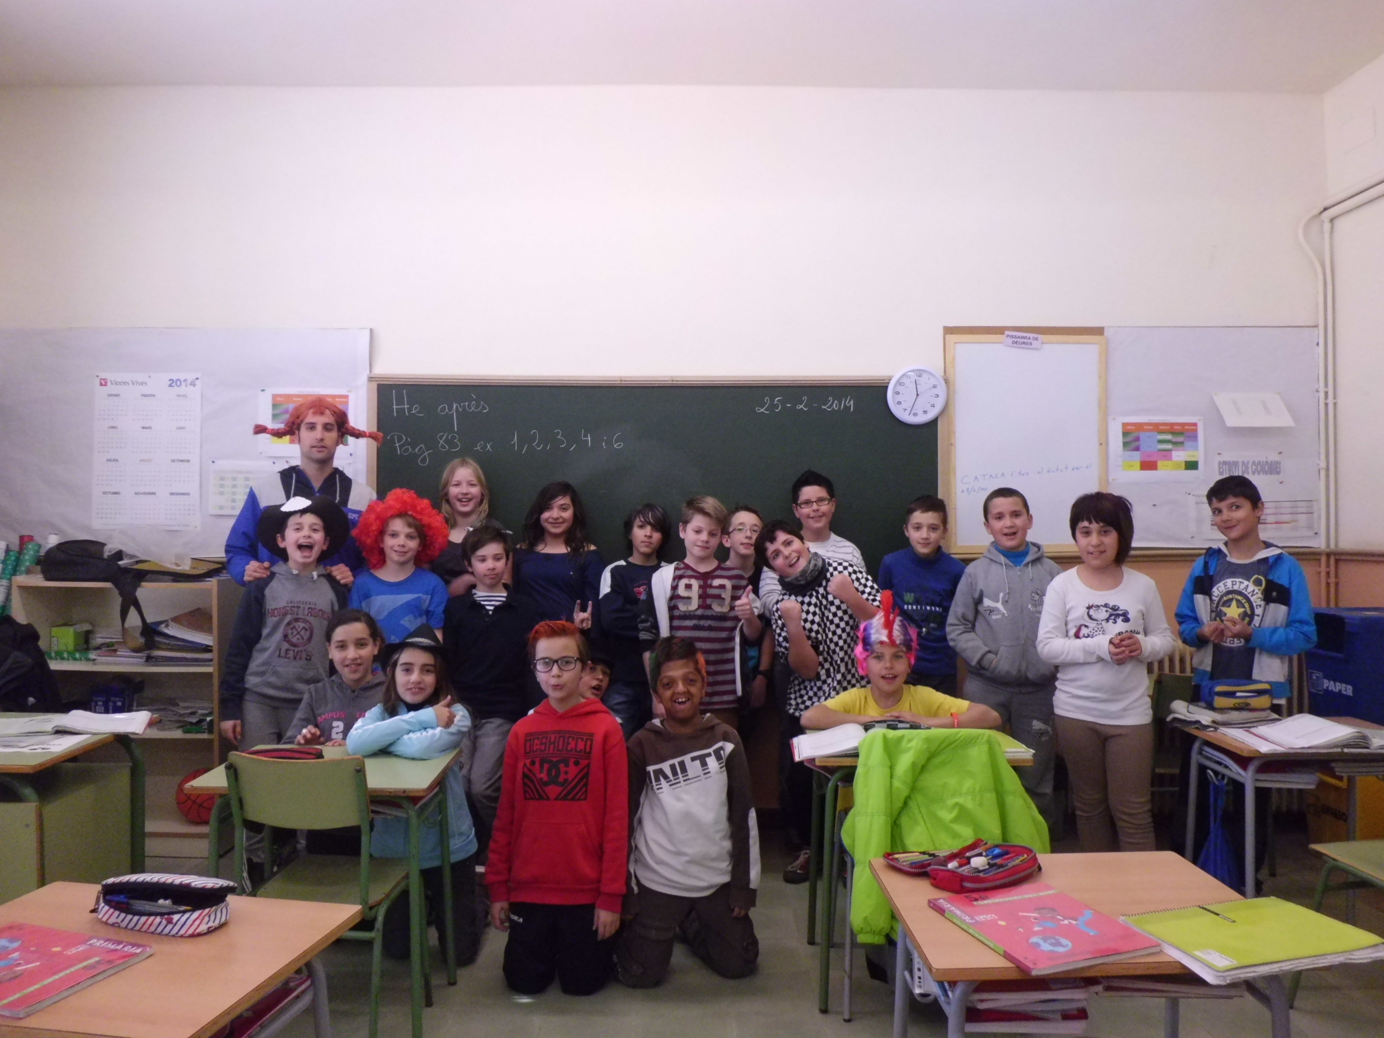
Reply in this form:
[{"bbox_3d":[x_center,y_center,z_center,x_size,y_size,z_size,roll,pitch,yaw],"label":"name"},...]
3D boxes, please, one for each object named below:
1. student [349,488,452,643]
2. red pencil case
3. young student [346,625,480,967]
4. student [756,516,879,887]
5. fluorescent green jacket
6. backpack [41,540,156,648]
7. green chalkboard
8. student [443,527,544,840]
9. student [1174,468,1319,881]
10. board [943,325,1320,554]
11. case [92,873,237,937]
[{"bbox_3d":[-1.045,0.630,3.740,0.420,1.480,0.310,0,0,-11],"label":"student"},{"bbox_3d":[0.562,0.661,1.997,0.205,0.050,0.110,0,1,-19],"label":"red pencil case"},{"bbox_3d":[-0.865,0.863,3.280,0.420,1.050,0.520,0,0,5],"label":"young student"},{"bbox_3d":[0.483,0.685,4.020,0.480,1.375,0.380,0,0,6],"label":"student"},{"bbox_3d":[0.674,0.840,2.750,0.530,0.570,0.260,0,0,0],"label":"fluorescent green jacket"},{"bbox_3d":[-2.450,0.310,4.300,0.480,0.430,0.280,0,0,-3],"label":"backpack"},{"bbox_3d":[-0.155,-0.031,4.590,2.520,1.200,0.050,0,0,-2],"label":"green chalkboard"},{"bbox_3d":[-0.752,0.707,3.900,0.410,1.380,0.290,0,0,-7],"label":"student"},{"bbox_3d":[1.955,0.575,3.691,0.450,1.455,0.320,1,1,31],"label":"student"},{"bbox_3d":[1.975,-0.367,4.670,1.690,1.000,0.040,0,0,-2],"label":"board"},{"bbox_3d":[-0.875,0.640,1.735,0.222,0.066,0.110,0,0,5],"label":"case"}]

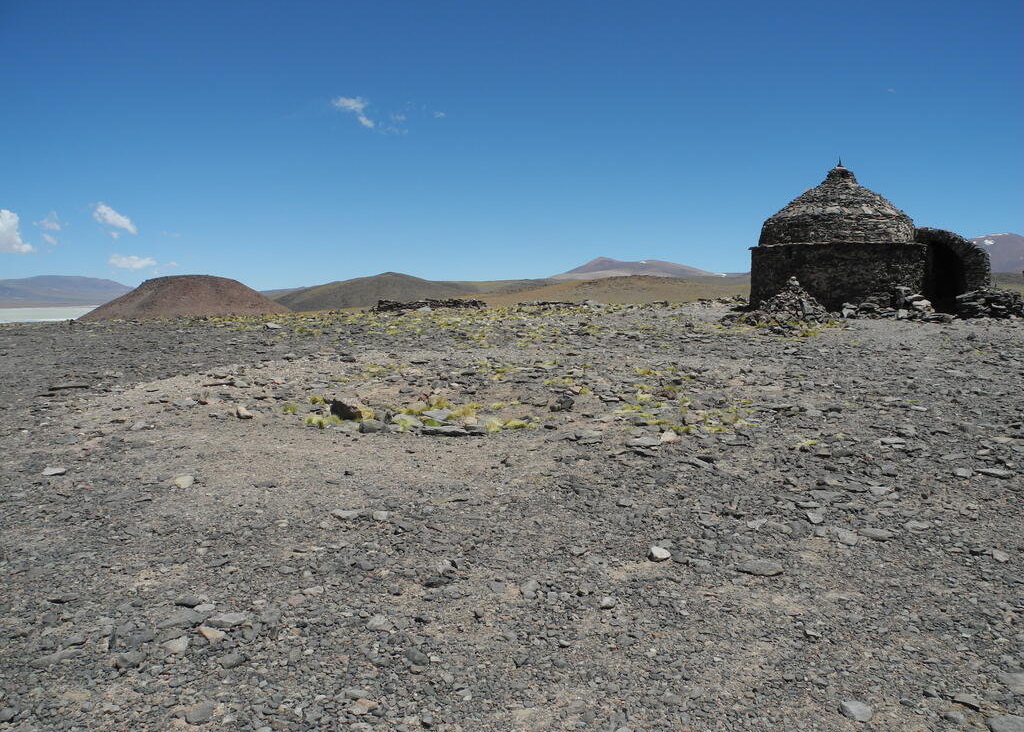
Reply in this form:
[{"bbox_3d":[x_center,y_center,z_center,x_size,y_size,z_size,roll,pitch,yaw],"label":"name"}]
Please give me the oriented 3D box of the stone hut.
[{"bbox_3d":[9.770,-3.505,22.811,6.079,4.111,4.554,2,5,21],"label":"stone hut"}]

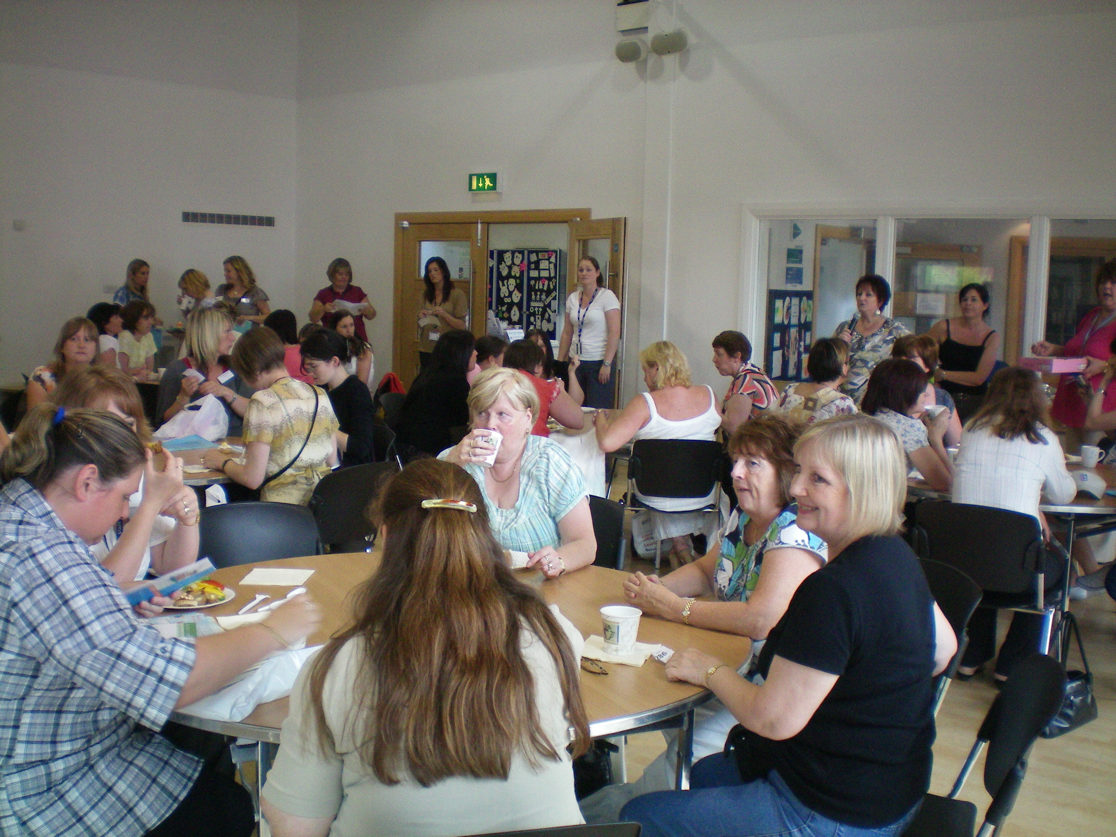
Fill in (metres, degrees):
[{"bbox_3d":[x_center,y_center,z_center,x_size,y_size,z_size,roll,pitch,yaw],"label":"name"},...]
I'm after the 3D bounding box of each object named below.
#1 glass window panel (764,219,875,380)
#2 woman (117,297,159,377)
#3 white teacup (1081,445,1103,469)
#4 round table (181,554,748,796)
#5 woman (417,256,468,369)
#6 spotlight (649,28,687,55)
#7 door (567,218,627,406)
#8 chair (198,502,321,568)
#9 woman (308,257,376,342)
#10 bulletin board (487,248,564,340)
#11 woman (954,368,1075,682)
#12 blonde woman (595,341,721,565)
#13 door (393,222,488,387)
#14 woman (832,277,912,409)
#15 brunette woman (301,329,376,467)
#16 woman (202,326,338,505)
[{"bbox_3d":[1.756,-0.800,8.240,0.810,1.084,0.060,6,8,37],"label":"glass window panel"},{"bbox_3d":[-3.146,-0.211,9.251,0.430,1.280,0.650,-3,7,-37],"label":"woman"},{"bbox_3d":[2.519,0.182,5.784,0.100,0.096,0.078,4,7,20],"label":"white teacup"},{"bbox_3d":[-0.314,0.839,2.897,1.500,0.730,1.500,1,6,0],"label":"round table"},{"bbox_3d":[-0.919,-0.449,9.750,0.450,1.680,0.340,4,7,23],"label":"woman"},{"bbox_3d":[0.757,-2.509,8.122,0.270,0.160,0.170,5,32,26],"label":"spotlight"},{"bbox_3d":[0.291,-0.473,9.200,0.060,2.020,0.920,-1,7,-24],"label":"door"},{"bbox_3d":[-0.954,0.673,3.773,0.460,0.790,0.500,0,6,-11],"label":"chair"},{"bbox_3d":[-1.680,-0.413,9.500,0.520,1.670,0.400,1,6,-9],"label":"woman"},{"bbox_3d":[-0.352,-1.237,12.200,1.200,0.950,0.080,7,8,43],"label":"bulletin board"},{"bbox_3d":[1.743,0.454,4.660,0.450,1.240,0.700,6,8,33],"label":"woman"},{"bbox_3d":[0.514,0.220,6.339,0.600,1.260,0.780,1,6,-6],"label":"blonde woman"},{"bbox_3d":[-1.037,-0.697,10.806,0.980,2.040,0.060,6,7,34],"label":"door"},{"bbox_3d":[1.889,-0.064,7.535,0.460,1.626,0.330,5,7,31],"label":"woman"},{"bbox_3d":[-1.190,0.222,5.748,0.720,1.260,0.480,0,6,-12],"label":"brunette woman"},{"bbox_3d":[-1.127,0.324,4.820,0.440,1.310,0.660,-3,8,-36],"label":"woman"}]

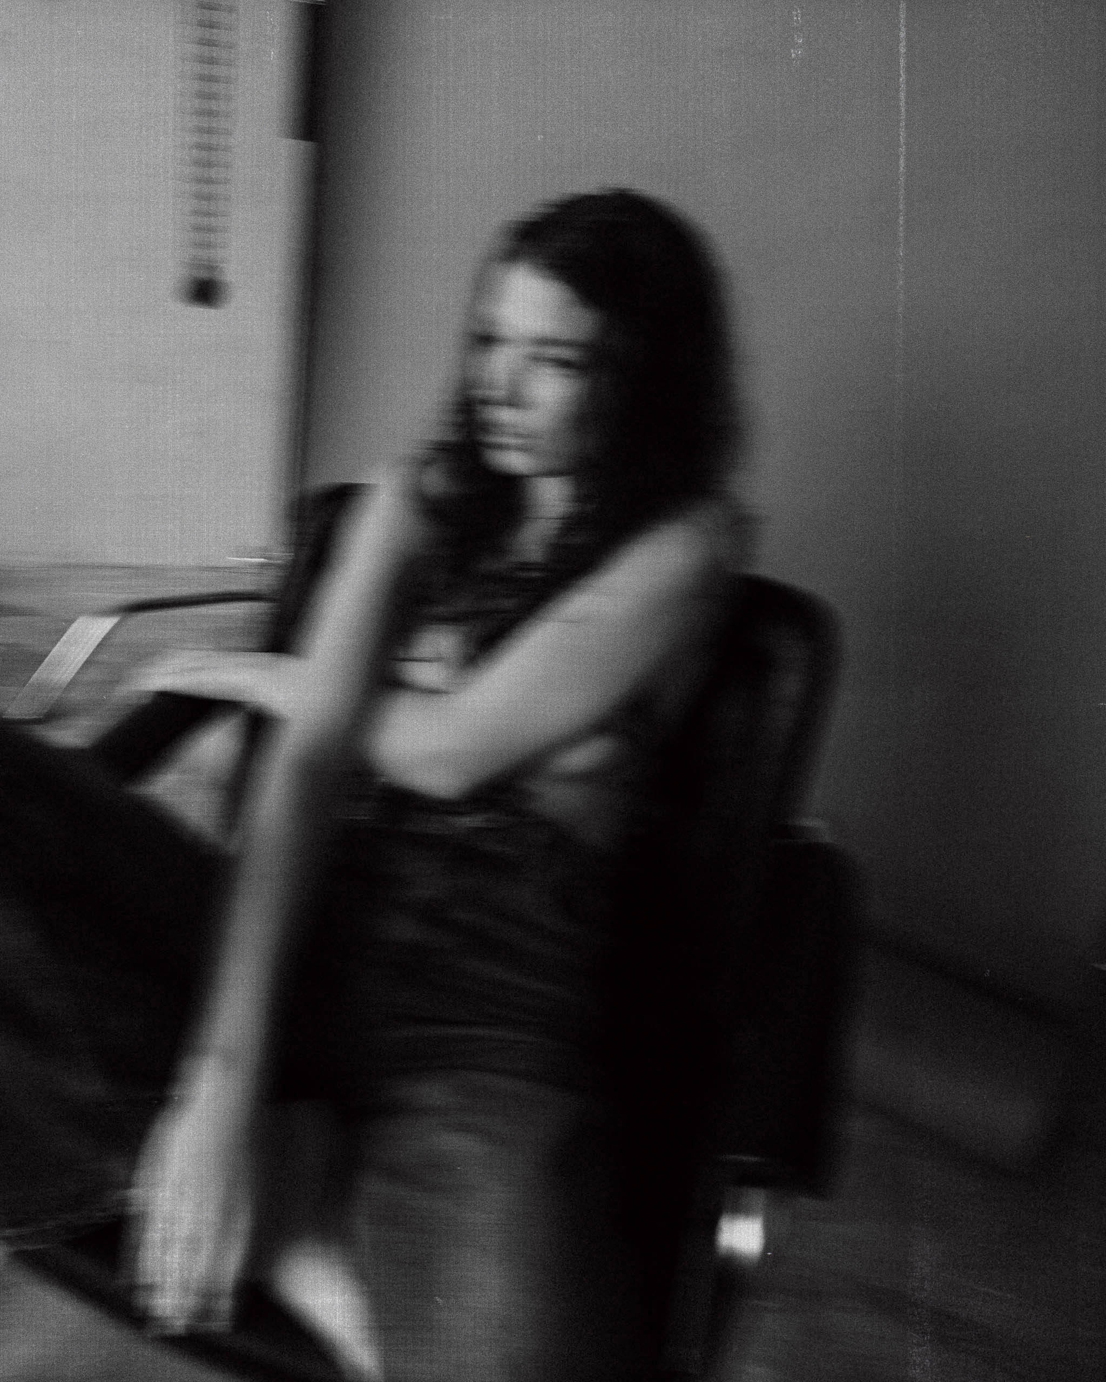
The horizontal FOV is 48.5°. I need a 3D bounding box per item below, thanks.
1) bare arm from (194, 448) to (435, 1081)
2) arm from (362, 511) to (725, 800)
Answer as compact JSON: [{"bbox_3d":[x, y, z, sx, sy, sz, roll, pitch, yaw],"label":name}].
[{"bbox_3d":[-0.209,0.054,1.102,0.100,0.581,0.115,9,-20,14],"label":"bare arm"},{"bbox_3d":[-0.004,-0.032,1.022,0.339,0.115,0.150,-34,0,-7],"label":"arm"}]

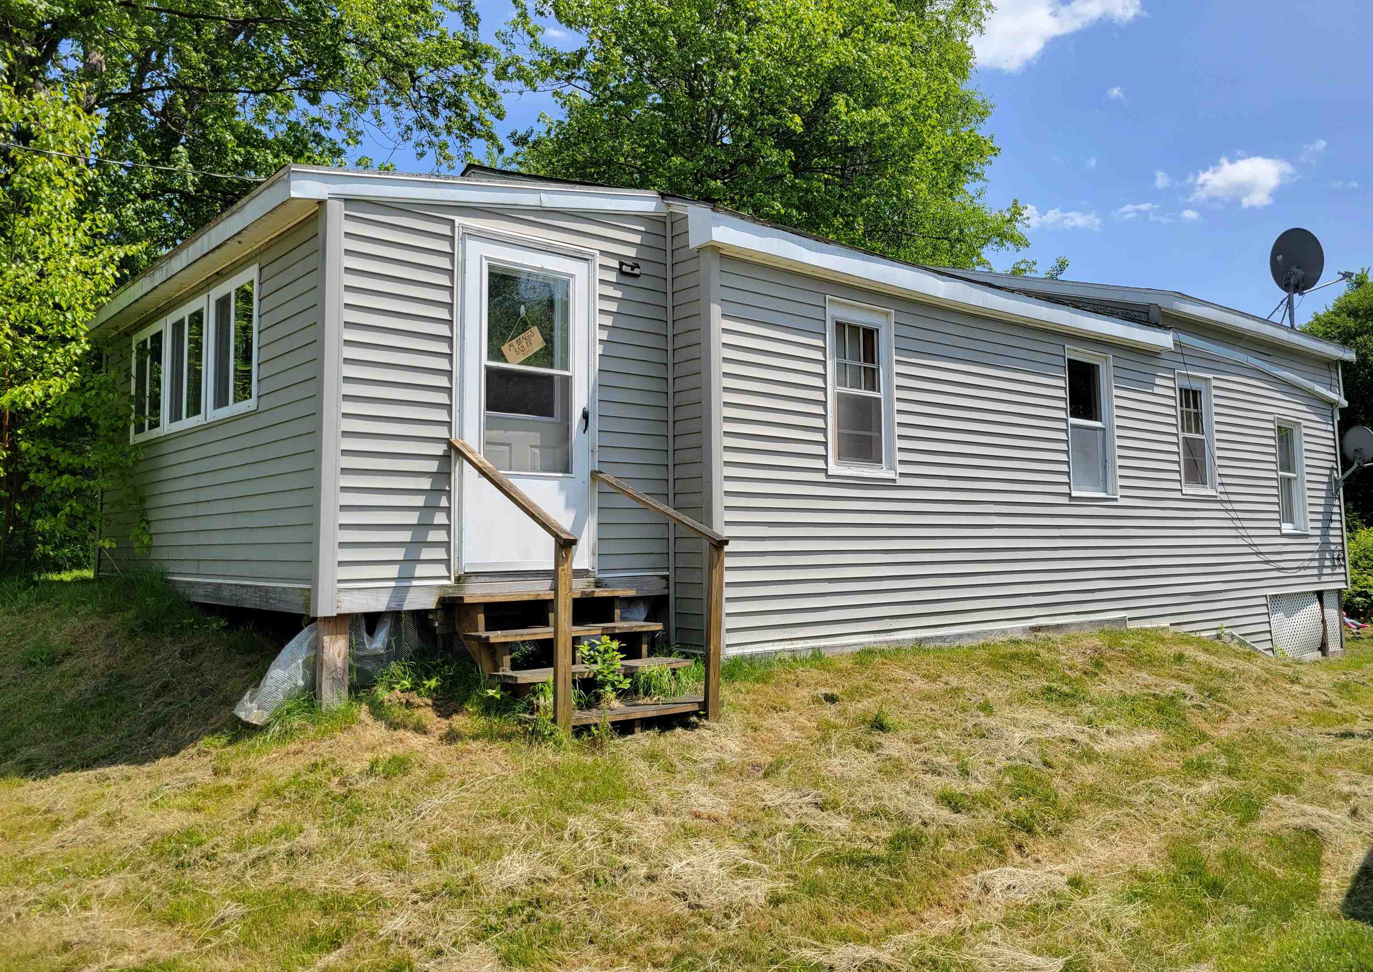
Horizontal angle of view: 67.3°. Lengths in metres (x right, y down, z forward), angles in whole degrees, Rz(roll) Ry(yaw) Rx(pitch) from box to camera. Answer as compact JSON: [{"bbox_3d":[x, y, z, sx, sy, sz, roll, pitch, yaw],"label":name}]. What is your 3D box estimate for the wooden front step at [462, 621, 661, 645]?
[{"bbox_3d":[-0.699,0.867,6.115,1.222,0.037,0.285,2,-4,-41],"label":"wooden front step"}]

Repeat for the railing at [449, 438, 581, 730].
[{"bbox_3d":[-0.969,0.470,5.651,0.090,1.572,1.177,2,-4,-41],"label":"railing"}]

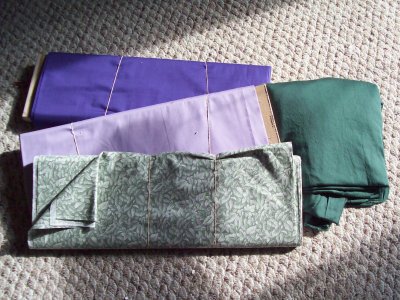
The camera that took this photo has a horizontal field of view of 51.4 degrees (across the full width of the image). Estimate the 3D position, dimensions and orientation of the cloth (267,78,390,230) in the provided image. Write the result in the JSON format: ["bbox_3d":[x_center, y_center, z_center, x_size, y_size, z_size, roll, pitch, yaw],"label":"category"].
[{"bbox_3d":[0.288,0.001,0.972,0.272,0.085,0.320,3,69,0],"label":"cloth"}]

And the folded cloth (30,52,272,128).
[{"bbox_3d":[-0.118,-0.127,1.030,0.578,0.060,0.200,4,69,1],"label":"folded cloth"}]

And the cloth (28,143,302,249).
[{"bbox_3d":[-0.069,0.111,0.908,0.570,0.050,0.205,0,81,-1],"label":"cloth"}]

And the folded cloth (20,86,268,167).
[{"bbox_3d":[-0.100,0.012,0.954,0.577,0.043,0.212,-13,76,-4],"label":"folded cloth"}]

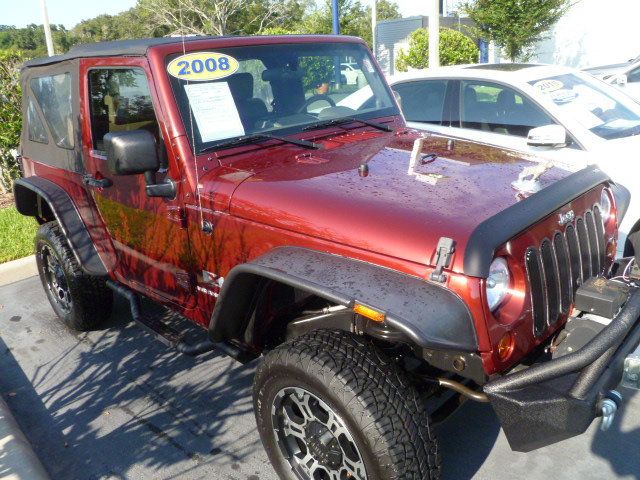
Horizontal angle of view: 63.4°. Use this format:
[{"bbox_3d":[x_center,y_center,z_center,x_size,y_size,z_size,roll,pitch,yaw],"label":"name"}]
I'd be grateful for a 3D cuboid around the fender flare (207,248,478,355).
[{"bbox_3d":[0.004,0.272,1.835,1.050,0.425,0.315,15,27,42],"label":"fender flare"}]

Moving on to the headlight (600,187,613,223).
[{"bbox_3d":[1.248,-0.162,2.312,0.100,0.184,0.184,15,27,42],"label":"headlight"}]

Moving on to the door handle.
[{"bbox_3d":[-1.187,-0.308,2.750,0.260,0.060,0.065,15,27,42],"label":"door handle"}]

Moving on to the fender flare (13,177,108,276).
[{"bbox_3d":[-1.663,-0.114,3.283,0.970,0.460,0.160,15,27,42],"label":"fender flare"}]

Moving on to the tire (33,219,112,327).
[{"bbox_3d":[-1.676,0.235,3.536,0.756,0.756,0.260,15,27,42],"label":"tire"}]

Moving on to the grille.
[{"bbox_3d":[0.926,0.098,1.972,0.090,0.380,0.740,15,27,42],"label":"grille"}]

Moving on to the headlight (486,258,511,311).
[{"bbox_3d":[0.527,0.128,1.616,0.100,0.184,0.184,15,27,42],"label":"headlight"}]

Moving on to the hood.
[{"bbox_3d":[0.476,-0.263,2.288,1.160,0.235,1.380,15,27,42],"label":"hood"}]

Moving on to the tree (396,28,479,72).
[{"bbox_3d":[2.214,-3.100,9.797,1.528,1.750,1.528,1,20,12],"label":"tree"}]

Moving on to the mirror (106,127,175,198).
[{"bbox_3d":[-0.740,-0.291,2.156,0.150,0.320,0.270,15,27,42],"label":"mirror"}]

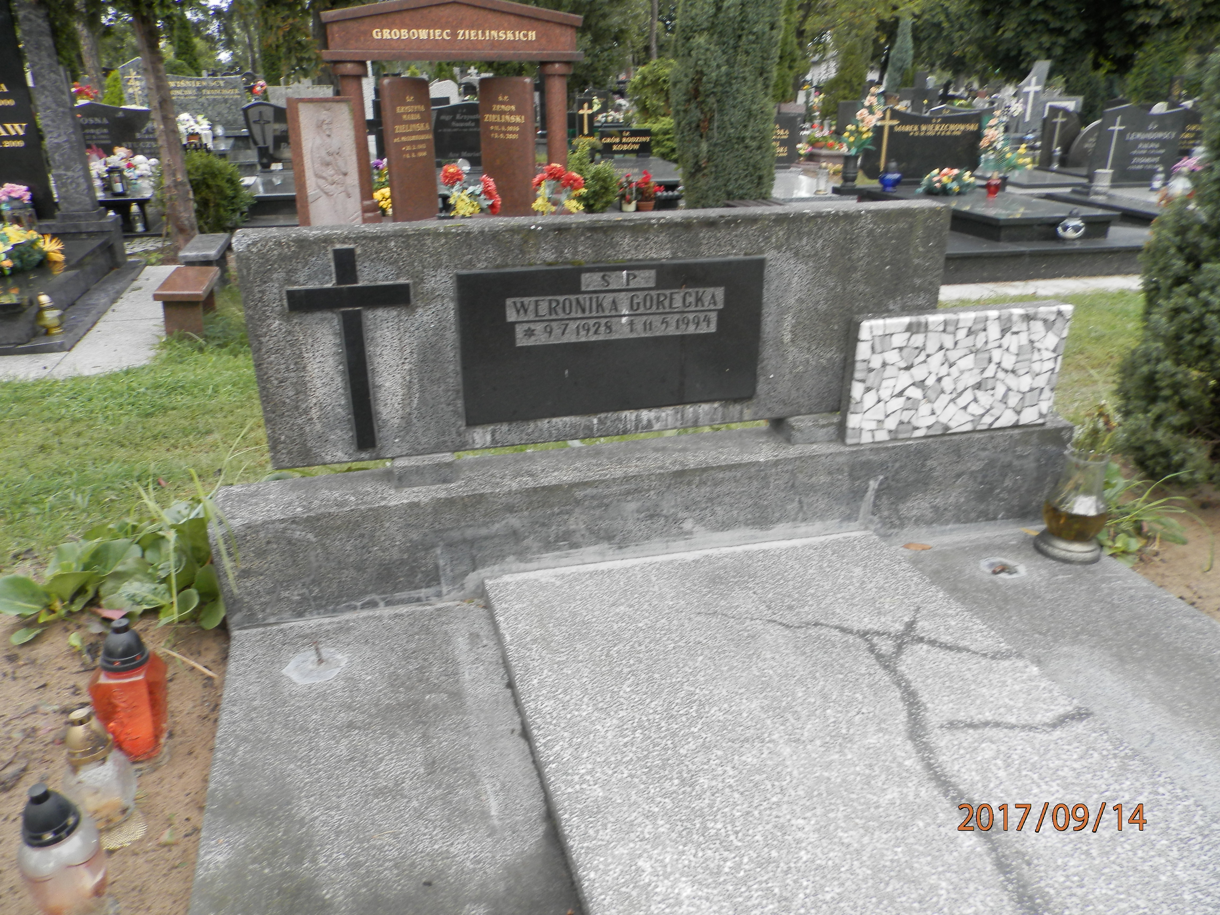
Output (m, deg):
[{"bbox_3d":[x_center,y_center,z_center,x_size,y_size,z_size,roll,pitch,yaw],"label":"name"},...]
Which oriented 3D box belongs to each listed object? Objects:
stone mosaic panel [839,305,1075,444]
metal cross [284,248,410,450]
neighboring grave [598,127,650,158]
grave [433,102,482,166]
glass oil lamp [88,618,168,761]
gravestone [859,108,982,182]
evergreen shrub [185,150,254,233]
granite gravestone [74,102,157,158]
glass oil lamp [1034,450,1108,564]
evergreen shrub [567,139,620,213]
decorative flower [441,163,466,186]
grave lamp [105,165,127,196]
[{"bbox_3d":[0.946,-0.231,2.421,0.640,0.345,0.055,-6,24,-15],"label":"stone mosaic panel"},{"bbox_3d":[-0.525,-0.215,1.828,0.241,0.427,0.015,-6,24,-14],"label":"metal cross"},{"bbox_3d":[0.199,-3.867,10.800,0.650,0.300,0.060,-6,24,-15],"label":"neighboring grave"},{"bbox_3d":[-1.827,-4.046,11.000,0.760,0.740,0.090,-6,24,-15],"label":"grave"},{"bbox_3d":[-0.827,0.406,1.513,0.134,0.272,0.134,-6,24,-14],"label":"glass oil lamp"},{"bbox_3d":[2.834,-2.874,8.095,1.182,0.659,0.090,-6,24,-13],"label":"gravestone"},{"bbox_3d":[-3.668,-2.470,8.200,0.660,0.760,0.640,-6,24,-15],"label":"evergreen shrub"},{"bbox_3d":[-5.343,-3.505,9.600,0.950,0.700,0.100,-6,24,-15],"label":"granite gravestone"},{"bbox_3d":[1.274,0.119,2.396,0.165,0.265,0.165,-6,24,-15],"label":"glass oil lamp"},{"bbox_3d":[-0.150,-2.389,7.500,0.450,0.620,0.440,0,23,0],"label":"evergreen shrub"},{"bbox_3d":[-1.192,-2.149,6.700,0.180,0.160,0.150,-6,24,-15],"label":"decorative flower"},{"bbox_3d":[-4.418,-2.466,7.846,0.160,0.240,0.160,-6,24,-13],"label":"grave lamp"}]

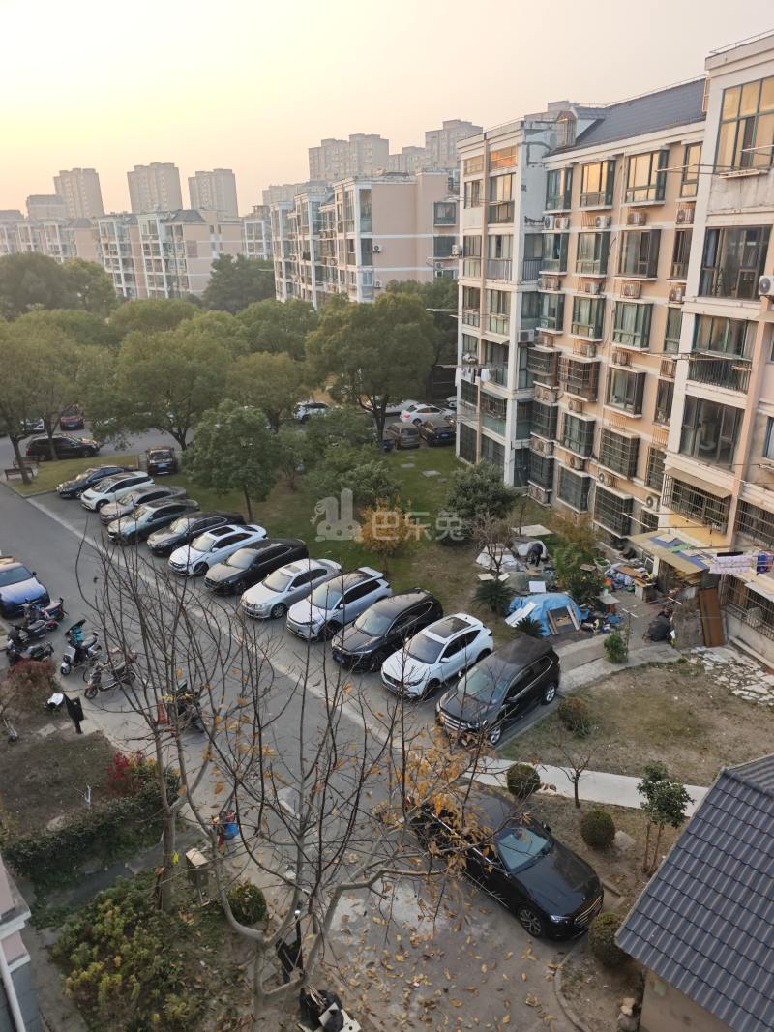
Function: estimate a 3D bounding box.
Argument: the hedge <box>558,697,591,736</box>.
[{"bbox_3d":[5.793,6.145,22.216,0.969,1.002,0.969,-1,21,0],"label":"hedge"}]

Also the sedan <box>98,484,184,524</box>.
[{"bbox_3d":[-13.943,-0.818,40.989,4.680,1.470,1.810,-20,27,-40],"label":"sedan"}]

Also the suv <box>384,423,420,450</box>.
[{"bbox_3d":[1.081,-6.206,53.834,1.813,1.676,4.474,-7,22,-15],"label":"suv"}]

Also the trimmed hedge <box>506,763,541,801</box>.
[{"bbox_3d":[3.640,7.120,19.100,0.900,0.980,0.900,-1,21,0],"label":"trimmed hedge"}]

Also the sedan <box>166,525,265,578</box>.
[{"bbox_3d":[-8.123,1.515,34.553,4.631,1.474,1.801,-20,28,-39],"label":"sedan"}]

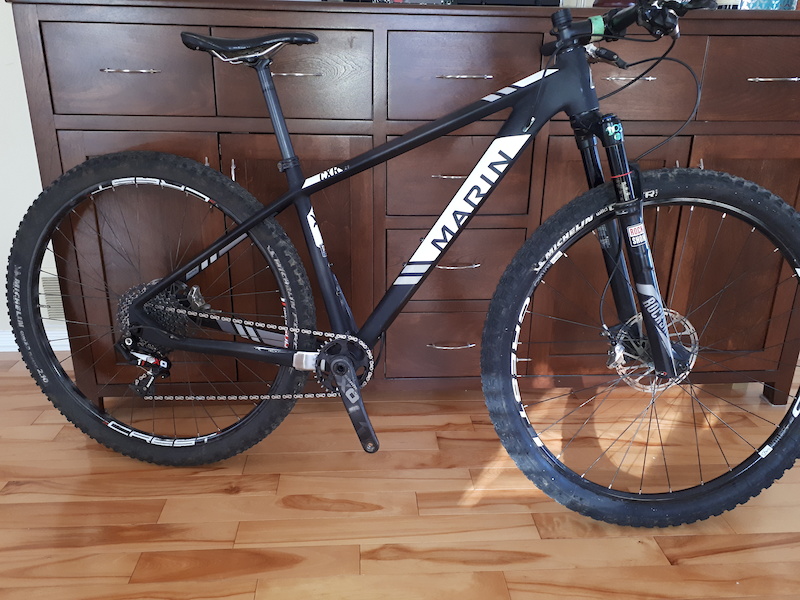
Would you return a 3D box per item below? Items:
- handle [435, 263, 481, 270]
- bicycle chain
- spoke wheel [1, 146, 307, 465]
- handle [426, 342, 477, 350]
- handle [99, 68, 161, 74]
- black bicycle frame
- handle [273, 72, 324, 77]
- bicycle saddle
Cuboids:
[{"bbox_3d":[0.139,-0.086,1.587,0.133,0.011,0.029,-1,19,-4],"label":"handle"},{"bbox_3d":[-0.319,0.134,1.337,0.545,0.230,0.016,4,15,9],"label":"bicycle chain"},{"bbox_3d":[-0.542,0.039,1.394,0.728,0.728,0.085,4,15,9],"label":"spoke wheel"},{"bbox_3d":[0.138,0.123,1.659,0.133,0.011,0.029,-1,19,-4],"label":"handle"},{"bbox_3d":[-0.598,-0.508,1.387,0.133,0.011,0.029,-1,19,-4],"label":"handle"},{"bbox_3d":[-0.006,-0.163,1.254,1.113,0.665,0.165,4,15,9],"label":"black bicycle frame"},{"bbox_3d":[-0.242,-0.511,1.413,0.133,0.011,0.029,-1,19,-4],"label":"handle"},{"bbox_3d":[-0.287,-0.493,1.221,0.268,0.062,0.138,4,15,9],"label":"bicycle saddle"}]

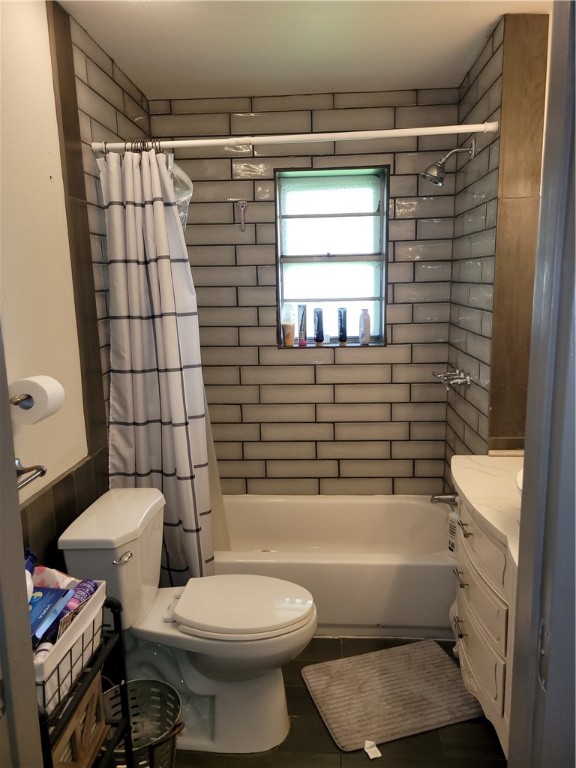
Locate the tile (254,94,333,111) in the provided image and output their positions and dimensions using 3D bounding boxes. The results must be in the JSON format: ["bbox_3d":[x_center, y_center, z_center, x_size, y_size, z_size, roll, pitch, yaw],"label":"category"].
[{"bbox_3d":[0.024,-1.381,2.846,0.401,0.066,0.012,0,10,3],"label":"tile"}]

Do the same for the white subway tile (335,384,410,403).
[{"bbox_3d":[0.461,0.053,3.140,0.406,0.102,0.012,0,11,3],"label":"white subway tile"}]

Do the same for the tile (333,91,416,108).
[{"bbox_3d":[0.428,-1.392,2.825,0.400,0.071,0.010,-1,12,3],"label":"tile"}]

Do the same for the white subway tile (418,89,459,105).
[{"bbox_3d":[0.730,-1.390,2.802,0.194,0.066,0.012,0,10,3],"label":"white subway tile"}]

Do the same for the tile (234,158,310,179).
[{"bbox_3d":[-0.081,-1.097,2.922,0.405,0.102,0.010,-1,11,3],"label":"tile"}]

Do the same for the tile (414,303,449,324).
[{"bbox_3d":[0.752,-0.371,3.027,0.189,0.102,0.010,-1,11,3],"label":"tile"}]

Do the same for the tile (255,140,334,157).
[{"bbox_3d":[0.029,-1.202,2.895,0.405,0.102,0.010,-1,11,3],"label":"tile"}]

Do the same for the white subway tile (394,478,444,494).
[{"bbox_3d":[0.717,0.561,3.165,0.268,0.094,0.012,0,10,3],"label":"white subway tile"}]

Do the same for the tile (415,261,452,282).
[{"bbox_3d":[0.743,-0.574,2.953,0.182,0.101,0.012,0,10,3],"label":"tile"}]

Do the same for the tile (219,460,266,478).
[{"bbox_3d":[-0.326,0.480,3.268,0.406,0.102,0.012,0,11,3],"label":"tile"}]

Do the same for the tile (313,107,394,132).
[{"bbox_3d":[0.323,-1.310,2.858,0.405,0.102,0.010,-1,11,3],"label":"tile"}]

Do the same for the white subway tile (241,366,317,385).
[{"bbox_3d":[-0.052,-0.048,3.098,0.399,0.100,0.012,0,10,3],"label":"white subway tile"}]

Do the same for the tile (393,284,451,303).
[{"bbox_3d":[0.698,-0.474,2.999,0.290,0.100,0.010,-1,12,3],"label":"tile"}]

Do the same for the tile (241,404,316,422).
[{"bbox_3d":[-0.050,0.162,3.190,0.406,0.102,0.012,0,11,3],"label":"tile"}]

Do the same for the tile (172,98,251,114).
[{"bbox_3d":[-0.380,-1.380,2.870,0.393,0.061,0.012,0,10,3],"label":"tile"}]

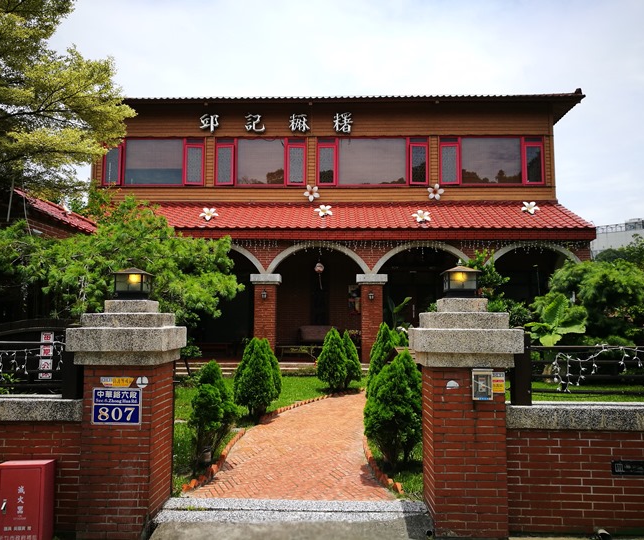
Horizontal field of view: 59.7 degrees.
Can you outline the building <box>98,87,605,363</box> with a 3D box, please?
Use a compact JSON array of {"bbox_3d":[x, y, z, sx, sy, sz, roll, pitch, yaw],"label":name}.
[{"bbox_3d":[0.050,-1.007,18.481,13.900,8.143,9.000,0,-5,0],"label":"building"}]

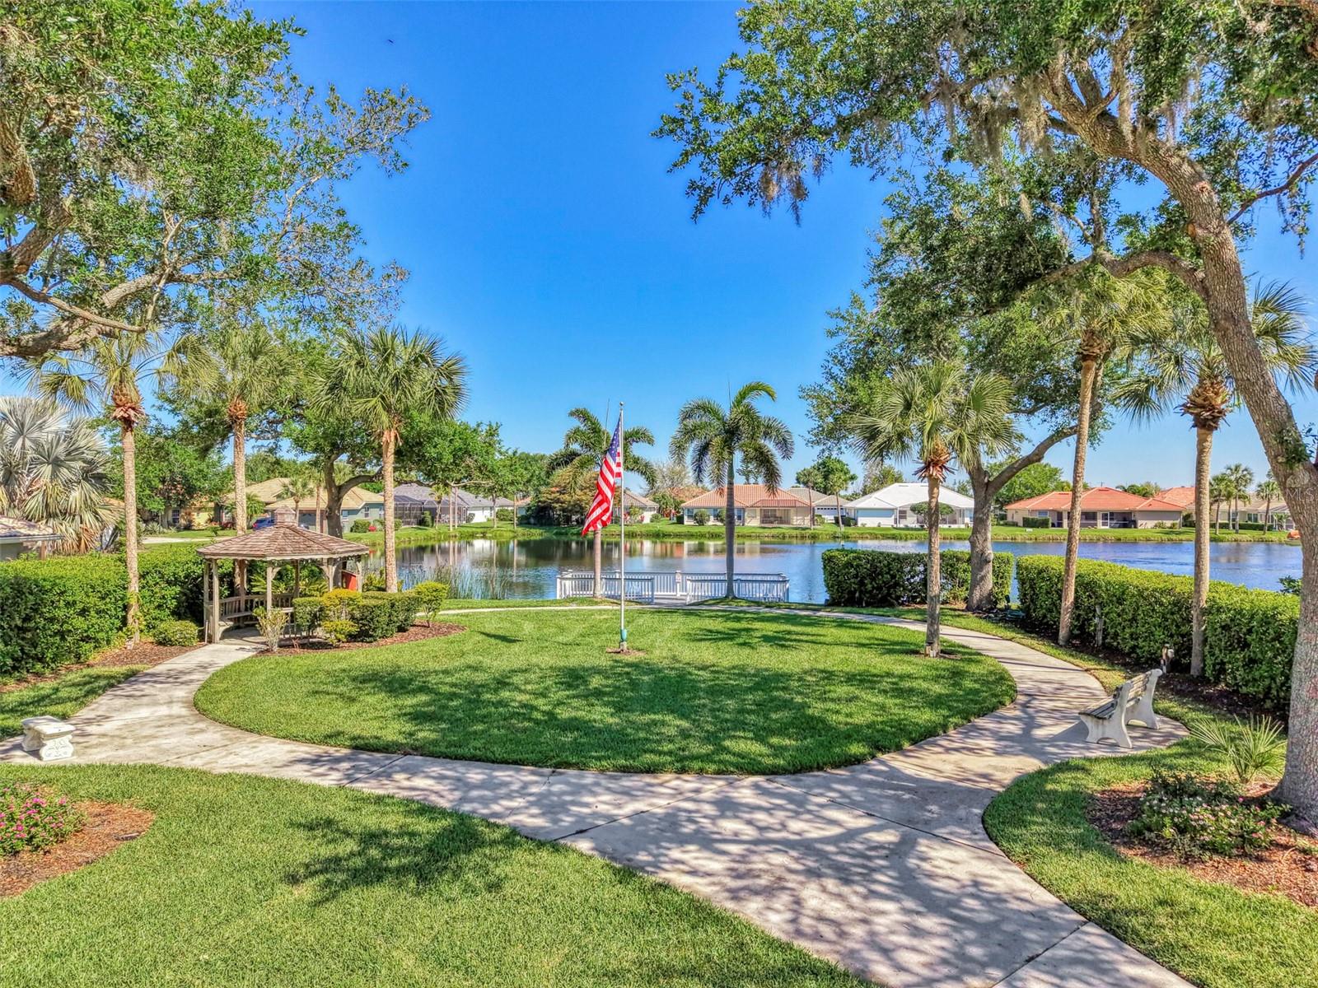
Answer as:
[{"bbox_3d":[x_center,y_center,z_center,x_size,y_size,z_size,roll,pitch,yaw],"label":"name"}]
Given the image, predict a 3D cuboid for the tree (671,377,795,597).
[{"bbox_3d":[2.514,-0.158,31.200,4.220,7.380,4.100,0,0,0],"label":"tree"}]

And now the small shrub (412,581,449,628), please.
[{"bbox_3d":[-6.450,3.115,25.881,1.060,1.290,1.020,0,0,0],"label":"small shrub"}]

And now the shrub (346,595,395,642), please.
[{"bbox_3d":[-7.275,3.162,23.100,1.250,1.090,1.200,0,0,0],"label":"shrub"}]

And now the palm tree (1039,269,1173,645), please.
[{"bbox_3d":[10.941,-0.896,22.400,3.400,9.200,3.400,0,0,0],"label":"palm tree"}]

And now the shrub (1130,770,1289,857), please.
[{"bbox_3d":[5.850,3.390,9.729,1.580,0.560,1.300,0,0,0],"label":"shrub"}]

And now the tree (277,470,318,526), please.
[{"bbox_3d":[-29.704,0.592,75.000,3.380,5.150,3.380,0,0,0],"label":"tree"}]

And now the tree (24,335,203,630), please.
[{"bbox_3d":[-13.709,-0.246,23.000,4.500,7.800,4.400,0,0,0],"label":"tree"}]

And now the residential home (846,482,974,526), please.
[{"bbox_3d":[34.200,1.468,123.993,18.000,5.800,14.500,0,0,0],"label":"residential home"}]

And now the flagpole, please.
[{"bbox_3d":[-0.855,0.783,21.496,0.130,5.900,0.130,0,0,0],"label":"flagpole"}]

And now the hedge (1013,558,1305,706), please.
[{"bbox_3d":[11.500,2.842,21.283,1.600,1.780,12.800,0,0,0],"label":"hedge"}]

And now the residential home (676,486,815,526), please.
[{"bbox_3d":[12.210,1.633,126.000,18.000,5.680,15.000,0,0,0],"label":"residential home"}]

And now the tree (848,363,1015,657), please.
[{"bbox_3d":[6.181,0.350,20.700,3.760,6.650,3.600,0,0,0],"label":"tree"}]

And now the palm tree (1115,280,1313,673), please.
[{"bbox_3d":[11.367,-0.358,18.700,4.050,8.030,3.900,0,0,0],"label":"palm tree"}]

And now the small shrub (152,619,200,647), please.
[{"bbox_3d":[-11.890,3.423,22.500,1.200,0.650,1.100,0,0,0],"label":"small shrub"}]

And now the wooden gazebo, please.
[{"bbox_3d":[-9.880,2.049,23.988,4.350,3.400,4.350,0,0,24],"label":"wooden gazebo"}]

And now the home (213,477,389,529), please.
[{"bbox_3d":[-42.300,1.263,106.994,18.800,6.000,15.000,0,0,0],"label":"home"}]

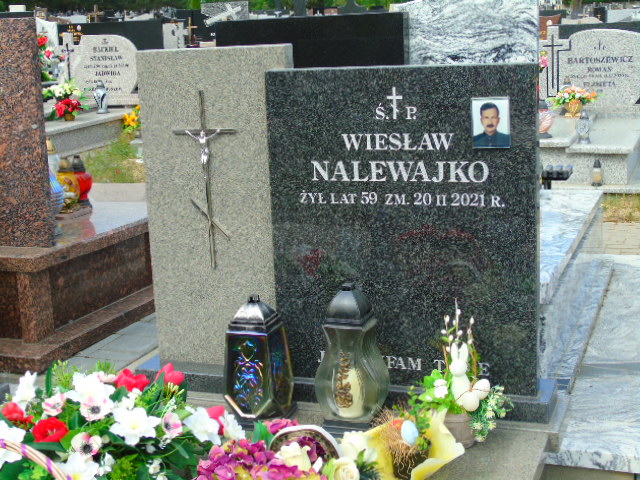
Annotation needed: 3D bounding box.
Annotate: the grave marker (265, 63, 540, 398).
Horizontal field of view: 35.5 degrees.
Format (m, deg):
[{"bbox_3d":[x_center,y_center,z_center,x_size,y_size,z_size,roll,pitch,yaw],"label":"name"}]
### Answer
[{"bbox_3d":[0.199,-0.023,2.423,0.658,0.777,0.048,2,11,20],"label":"grave marker"}]

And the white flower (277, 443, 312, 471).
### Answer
[{"bbox_3d":[-0.050,0.421,1.950,0.062,0.052,0.058,-2,11,0],"label":"white flower"}]

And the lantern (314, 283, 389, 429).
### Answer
[{"bbox_3d":[0.072,0.271,2.323,0.143,0.349,0.143,2,12,20],"label":"lantern"}]

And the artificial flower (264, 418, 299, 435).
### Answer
[{"bbox_3d":[-0.079,0.389,2.060,0.066,0.046,0.060,2,12,20],"label":"artificial flower"}]

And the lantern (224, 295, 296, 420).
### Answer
[{"bbox_3d":[-0.147,0.284,2.407,0.130,0.309,0.130,2,12,20],"label":"lantern"}]

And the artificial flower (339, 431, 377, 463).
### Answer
[{"bbox_3d":[0.074,0.411,1.980,0.067,0.054,0.062,2,12,20],"label":"artificial flower"}]

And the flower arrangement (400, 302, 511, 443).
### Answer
[{"bbox_3d":[0.304,0.295,2.196,0.225,0.331,0.170,2,12,20],"label":"flower arrangement"}]

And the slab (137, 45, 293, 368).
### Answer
[{"bbox_3d":[-0.254,-0.075,2.618,0.415,0.838,0.048,2,11,20],"label":"slab"}]

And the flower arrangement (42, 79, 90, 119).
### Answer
[{"bbox_3d":[-2.387,-1.313,9.400,0.400,0.350,0.330,2,12,20],"label":"flower arrangement"}]

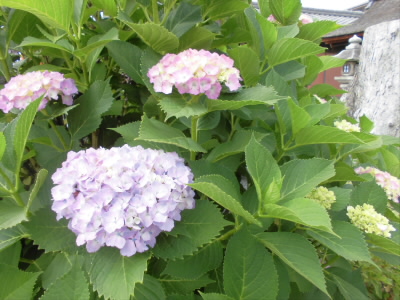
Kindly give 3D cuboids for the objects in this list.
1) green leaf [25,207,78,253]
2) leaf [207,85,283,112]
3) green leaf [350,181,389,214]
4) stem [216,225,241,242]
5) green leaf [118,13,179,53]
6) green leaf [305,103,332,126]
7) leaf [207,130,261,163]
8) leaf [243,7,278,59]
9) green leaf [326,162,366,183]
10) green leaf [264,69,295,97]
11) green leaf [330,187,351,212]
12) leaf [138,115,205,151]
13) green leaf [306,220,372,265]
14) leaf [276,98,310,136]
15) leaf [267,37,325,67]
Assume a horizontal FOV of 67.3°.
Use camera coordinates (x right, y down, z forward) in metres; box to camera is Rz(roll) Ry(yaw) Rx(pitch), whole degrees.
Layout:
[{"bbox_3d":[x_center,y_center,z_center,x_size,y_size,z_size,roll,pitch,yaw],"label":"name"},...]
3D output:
[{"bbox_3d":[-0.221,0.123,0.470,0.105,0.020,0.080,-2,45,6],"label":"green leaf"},{"bbox_3d":[0.080,-0.101,0.580,0.145,0.035,0.085,0,18,-3],"label":"leaf"},{"bbox_3d":[0.348,0.096,0.620,0.070,0.025,0.085,-25,63,-22],"label":"green leaf"},{"bbox_3d":[0.044,0.128,0.460,0.047,0.010,0.010,-36,0,6],"label":"stem"},{"bbox_3d":[-0.114,-0.255,0.660,0.135,0.030,0.060,35,-34,-9],"label":"green leaf"},{"bbox_3d":[0.289,-0.087,0.740,0.075,0.020,0.055,-36,52,-15],"label":"green leaf"},{"bbox_3d":[0.062,-0.006,0.540,0.100,0.058,0.055,0,11,0],"label":"leaf"},{"bbox_3d":[0.127,-0.246,0.630,0.066,0.112,0.050,2,11,11],"label":"leaf"},{"bbox_3d":[0.297,0.047,0.620,0.095,0.028,0.055,18,-11,6],"label":"green leaf"},{"bbox_3d":[0.180,-0.148,0.680,0.065,0.020,0.085,-27,56,-8],"label":"green leaf"},{"bbox_3d":[0.279,0.099,0.600,0.046,0.052,0.030,-1,11,-6],"label":"green leaf"},{"bbox_3d":[-0.049,-0.029,0.520,0.118,0.030,0.065,13,41,6],"label":"leaf"},{"bbox_3d":[0.237,0.155,0.510,0.125,0.025,0.065,25,38,8],"label":"green leaf"},{"bbox_3d":[0.180,-0.063,0.580,0.066,0.078,0.045,0,11,0],"label":"leaf"},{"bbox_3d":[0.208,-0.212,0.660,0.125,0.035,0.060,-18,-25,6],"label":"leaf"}]

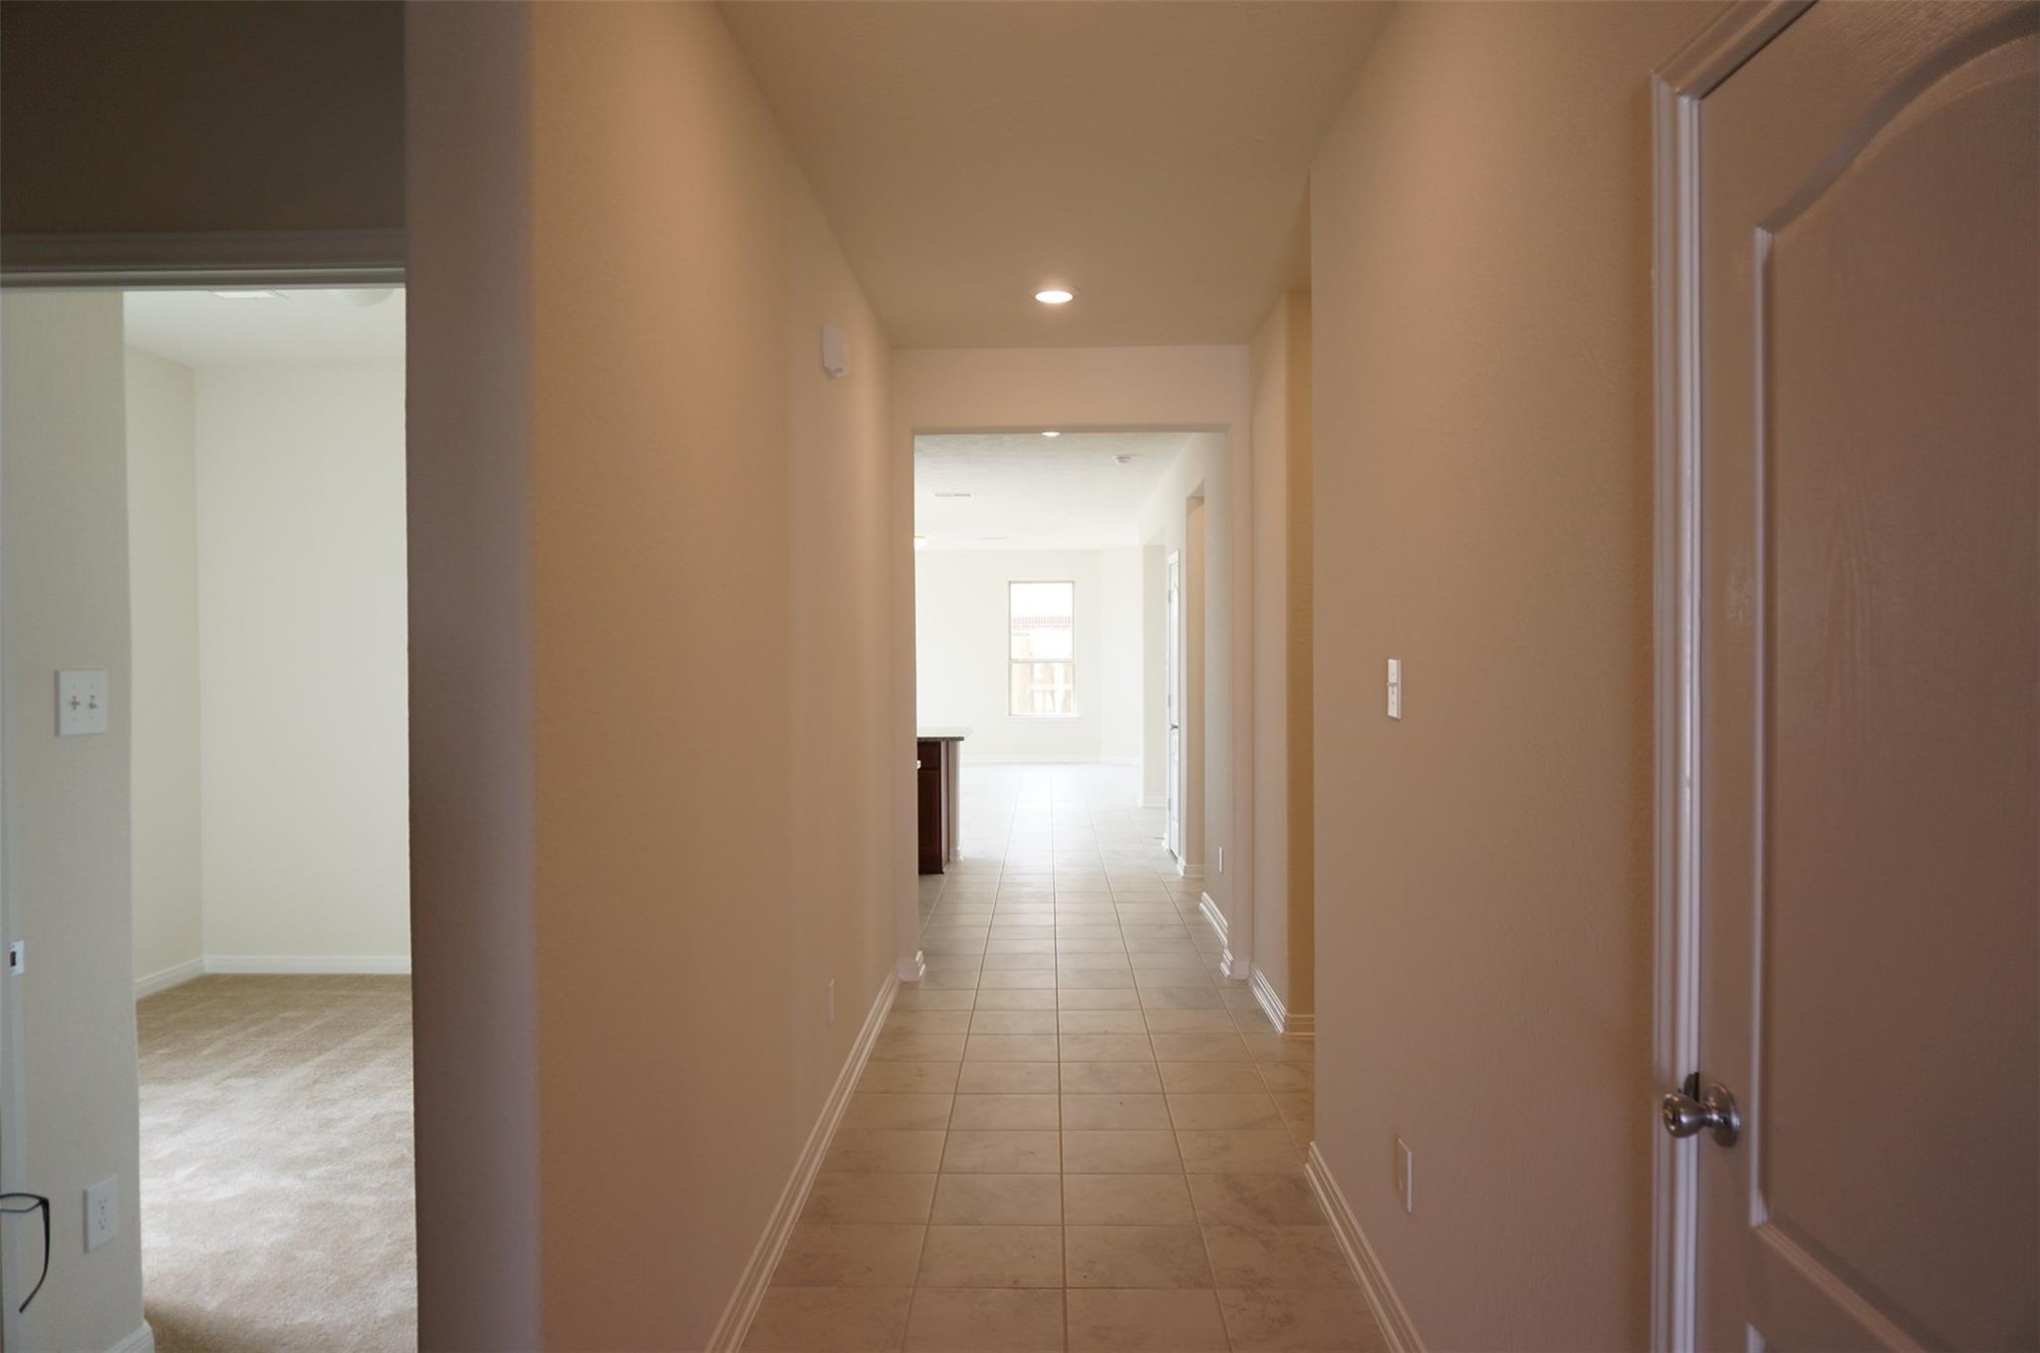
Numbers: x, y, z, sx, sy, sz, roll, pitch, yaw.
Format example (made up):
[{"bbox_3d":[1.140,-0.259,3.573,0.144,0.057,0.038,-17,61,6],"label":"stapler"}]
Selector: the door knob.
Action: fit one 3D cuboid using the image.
[{"bbox_3d":[0.708,0.460,1.420,0.062,0.066,0.066,0,1,1],"label":"door knob"}]

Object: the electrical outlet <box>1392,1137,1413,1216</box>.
[{"bbox_3d":[0.764,0.994,2.697,0.008,0.116,0.073,0,1,1],"label":"electrical outlet"}]

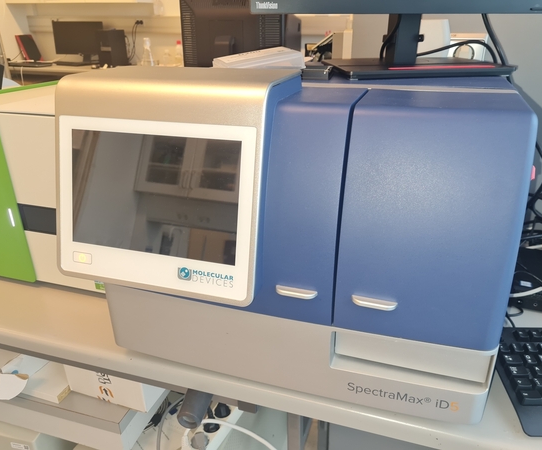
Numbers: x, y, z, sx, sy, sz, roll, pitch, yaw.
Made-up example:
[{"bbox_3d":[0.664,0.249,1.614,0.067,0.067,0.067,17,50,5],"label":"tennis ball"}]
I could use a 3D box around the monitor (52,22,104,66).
[{"bbox_3d":[-1.905,-1.808,4.513,0.535,0.420,0.190,4,23,8],"label":"monitor"}]

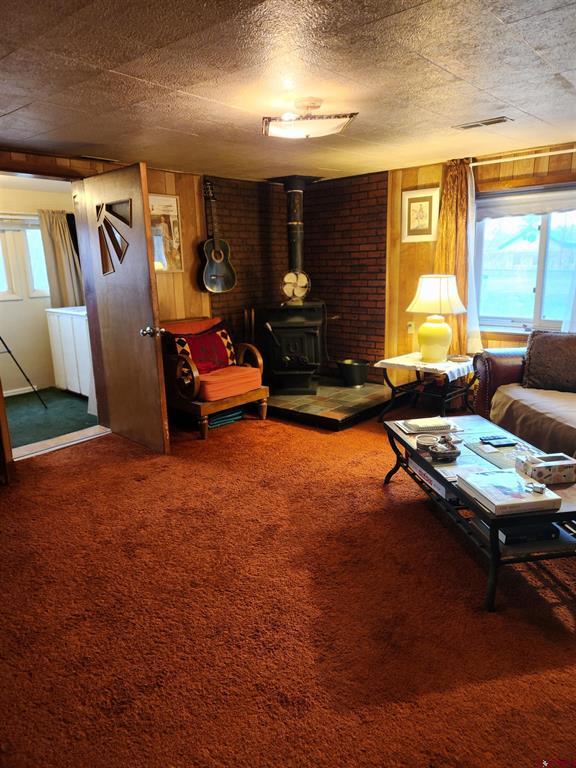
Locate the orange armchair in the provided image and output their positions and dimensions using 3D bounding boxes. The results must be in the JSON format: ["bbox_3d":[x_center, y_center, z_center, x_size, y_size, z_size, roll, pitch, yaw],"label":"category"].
[{"bbox_3d":[-0.667,-0.106,4.493,0.750,0.870,0.730,-13,18,-40],"label":"orange armchair"}]

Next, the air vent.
[{"bbox_3d":[1.167,-1.550,3.068,0.330,0.020,0.135,11,18,41],"label":"air vent"}]

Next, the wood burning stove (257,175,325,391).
[{"bbox_3d":[0.045,-0.953,4.952,0.580,2.023,0.700,-2,14,-1],"label":"wood burning stove"}]

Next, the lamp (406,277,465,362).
[{"bbox_3d":[1.217,-0.535,4.216,0.490,0.700,0.490,11,18,41],"label":"lamp"}]

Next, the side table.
[{"bbox_3d":[1.195,0.064,4.336,0.610,0.520,0.700,11,18,41],"label":"side table"}]

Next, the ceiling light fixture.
[{"bbox_3d":[0.093,-1.323,2.567,0.420,0.166,0.420,-1,14,0],"label":"ceiling light fixture"}]

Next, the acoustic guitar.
[{"bbox_3d":[-0.688,-1.352,4.765,0.115,0.990,0.385,11,21,41],"label":"acoustic guitar"}]

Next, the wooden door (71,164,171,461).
[{"bbox_3d":[-1.207,-0.537,3.853,0.760,2.010,0.045,11,18,41],"label":"wooden door"}]

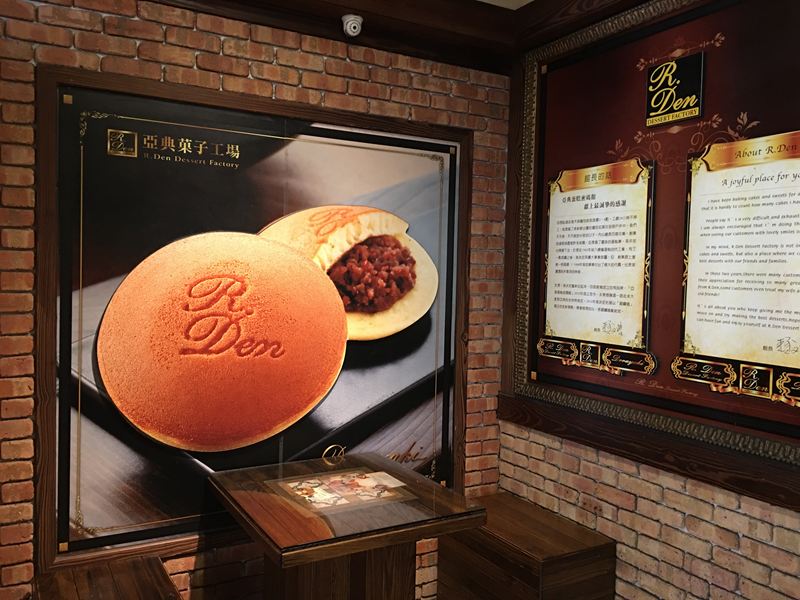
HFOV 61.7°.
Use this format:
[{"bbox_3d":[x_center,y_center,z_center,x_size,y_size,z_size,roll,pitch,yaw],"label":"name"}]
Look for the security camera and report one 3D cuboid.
[{"bbox_3d":[-0.189,-1.090,2.691,0.085,0.077,0.087,1,2,-19],"label":"security camera"}]

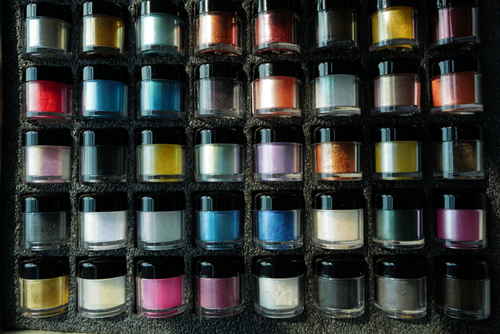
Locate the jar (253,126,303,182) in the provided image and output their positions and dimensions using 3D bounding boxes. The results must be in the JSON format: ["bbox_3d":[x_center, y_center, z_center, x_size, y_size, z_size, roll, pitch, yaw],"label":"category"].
[{"bbox_3d":[0.020,-0.008,0.274,0.034,0.034,0.036,0,87,2],"label":"jar"}]

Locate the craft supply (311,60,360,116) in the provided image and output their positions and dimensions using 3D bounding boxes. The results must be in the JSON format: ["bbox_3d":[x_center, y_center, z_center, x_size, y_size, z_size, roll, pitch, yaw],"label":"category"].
[{"bbox_3d":[0.059,-0.051,0.267,0.034,0.034,0.037,0,87,2],"label":"craft supply"}]

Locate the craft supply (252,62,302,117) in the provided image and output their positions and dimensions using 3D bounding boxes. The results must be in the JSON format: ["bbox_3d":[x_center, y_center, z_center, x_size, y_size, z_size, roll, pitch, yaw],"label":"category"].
[{"bbox_3d":[0.018,-0.051,0.269,0.034,0.034,0.037,0,87,2],"label":"craft supply"}]

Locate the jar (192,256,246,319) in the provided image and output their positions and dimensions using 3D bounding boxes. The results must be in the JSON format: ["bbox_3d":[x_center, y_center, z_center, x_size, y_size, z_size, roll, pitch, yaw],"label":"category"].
[{"bbox_3d":[-0.021,0.081,0.270,0.034,0.034,0.036,0,87,2],"label":"jar"}]

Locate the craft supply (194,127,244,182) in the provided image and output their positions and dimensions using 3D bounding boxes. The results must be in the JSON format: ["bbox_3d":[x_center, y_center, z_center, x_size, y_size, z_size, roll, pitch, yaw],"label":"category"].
[{"bbox_3d":[-0.021,-0.008,0.275,0.034,0.034,0.037,-1,88,2],"label":"craft supply"}]

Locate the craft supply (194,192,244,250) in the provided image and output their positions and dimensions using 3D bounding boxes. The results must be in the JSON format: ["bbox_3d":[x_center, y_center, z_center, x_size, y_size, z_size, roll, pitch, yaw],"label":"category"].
[{"bbox_3d":[-0.021,0.037,0.273,0.034,0.034,0.037,-1,88,2],"label":"craft supply"}]

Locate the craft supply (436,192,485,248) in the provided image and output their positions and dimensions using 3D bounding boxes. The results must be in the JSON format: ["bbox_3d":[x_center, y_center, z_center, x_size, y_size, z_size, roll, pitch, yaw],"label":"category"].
[{"bbox_3d":[0.142,0.035,0.267,0.034,0.034,0.037,-1,88,2],"label":"craft supply"}]

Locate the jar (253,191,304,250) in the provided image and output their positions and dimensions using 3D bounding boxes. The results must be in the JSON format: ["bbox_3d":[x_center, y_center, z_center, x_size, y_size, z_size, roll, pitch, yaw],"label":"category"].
[{"bbox_3d":[0.020,0.036,0.271,0.034,0.034,0.036,0,87,2],"label":"jar"}]

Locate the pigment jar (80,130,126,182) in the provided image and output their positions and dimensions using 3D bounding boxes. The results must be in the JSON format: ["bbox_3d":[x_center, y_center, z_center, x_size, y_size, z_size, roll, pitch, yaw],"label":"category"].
[{"bbox_3d":[-0.100,-0.006,0.271,0.034,0.034,0.037,0,87,2],"label":"pigment jar"}]

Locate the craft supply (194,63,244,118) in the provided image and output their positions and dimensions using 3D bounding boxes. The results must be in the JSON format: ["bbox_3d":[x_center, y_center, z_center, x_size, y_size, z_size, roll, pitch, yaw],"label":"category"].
[{"bbox_3d":[-0.021,-0.052,0.276,0.034,0.034,0.037,-1,88,2],"label":"craft supply"}]

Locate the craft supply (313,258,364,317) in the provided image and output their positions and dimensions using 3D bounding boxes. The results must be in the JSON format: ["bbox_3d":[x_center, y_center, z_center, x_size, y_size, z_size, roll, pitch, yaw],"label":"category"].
[{"bbox_3d":[0.061,0.080,0.268,0.034,0.034,0.037,-1,88,2],"label":"craft supply"}]

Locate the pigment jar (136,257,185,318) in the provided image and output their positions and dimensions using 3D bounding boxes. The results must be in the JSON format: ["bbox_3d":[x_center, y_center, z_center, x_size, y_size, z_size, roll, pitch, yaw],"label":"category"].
[{"bbox_3d":[-0.061,0.081,0.273,0.034,0.034,0.037,-1,88,2],"label":"pigment jar"}]

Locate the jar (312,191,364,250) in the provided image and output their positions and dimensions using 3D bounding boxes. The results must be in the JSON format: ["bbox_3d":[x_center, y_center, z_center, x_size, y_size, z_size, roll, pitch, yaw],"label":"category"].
[{"bbox_3d":[0.059,0.035,0.262,0.034,0.034,0.037,0,87,2],"label":"jar"}]

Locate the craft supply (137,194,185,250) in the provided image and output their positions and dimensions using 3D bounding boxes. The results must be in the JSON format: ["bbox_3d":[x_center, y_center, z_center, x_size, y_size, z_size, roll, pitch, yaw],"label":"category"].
[{"bbox_3d":[-0.062,0.037,0.274,0.034,0.034,0.036,0,87,2],"label":"craft supply"}]

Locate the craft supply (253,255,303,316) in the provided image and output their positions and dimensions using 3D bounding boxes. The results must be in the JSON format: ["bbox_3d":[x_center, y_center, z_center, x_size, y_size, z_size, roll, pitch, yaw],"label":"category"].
[{"bbox_3d":[0.020,0.081,0.269,0.034,0.034,0.036,0,87,2],"label":"craft supply"}]

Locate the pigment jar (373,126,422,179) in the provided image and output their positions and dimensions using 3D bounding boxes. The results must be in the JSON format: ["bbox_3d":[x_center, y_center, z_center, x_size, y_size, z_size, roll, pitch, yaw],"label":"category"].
[{"bbox_3d":[0.102,-0.009,0.271,0.034,0.034,0.036,0,87,2],"label":"pigment jar"}]

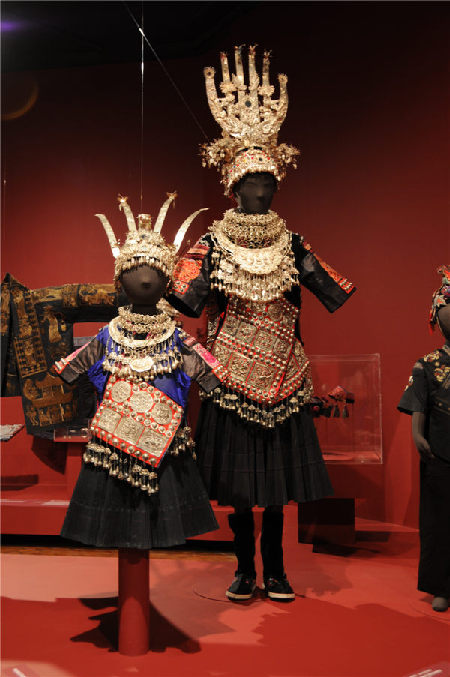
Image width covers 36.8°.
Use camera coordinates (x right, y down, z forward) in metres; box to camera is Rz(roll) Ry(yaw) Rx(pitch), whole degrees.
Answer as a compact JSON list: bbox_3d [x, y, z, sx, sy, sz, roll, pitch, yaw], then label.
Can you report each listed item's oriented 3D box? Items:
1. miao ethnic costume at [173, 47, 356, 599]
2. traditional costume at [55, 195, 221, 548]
[{"bbox_3d":[0.140,-0.090,2.540,0.700,2.040,0.460,1,-2,-12],"label":"miao ethnic costume"},{"bbox_3d":[-0.262,0.068,2.020,0.500,1.010,0.410,1,-2,-10],"label":"traditional costume"}]

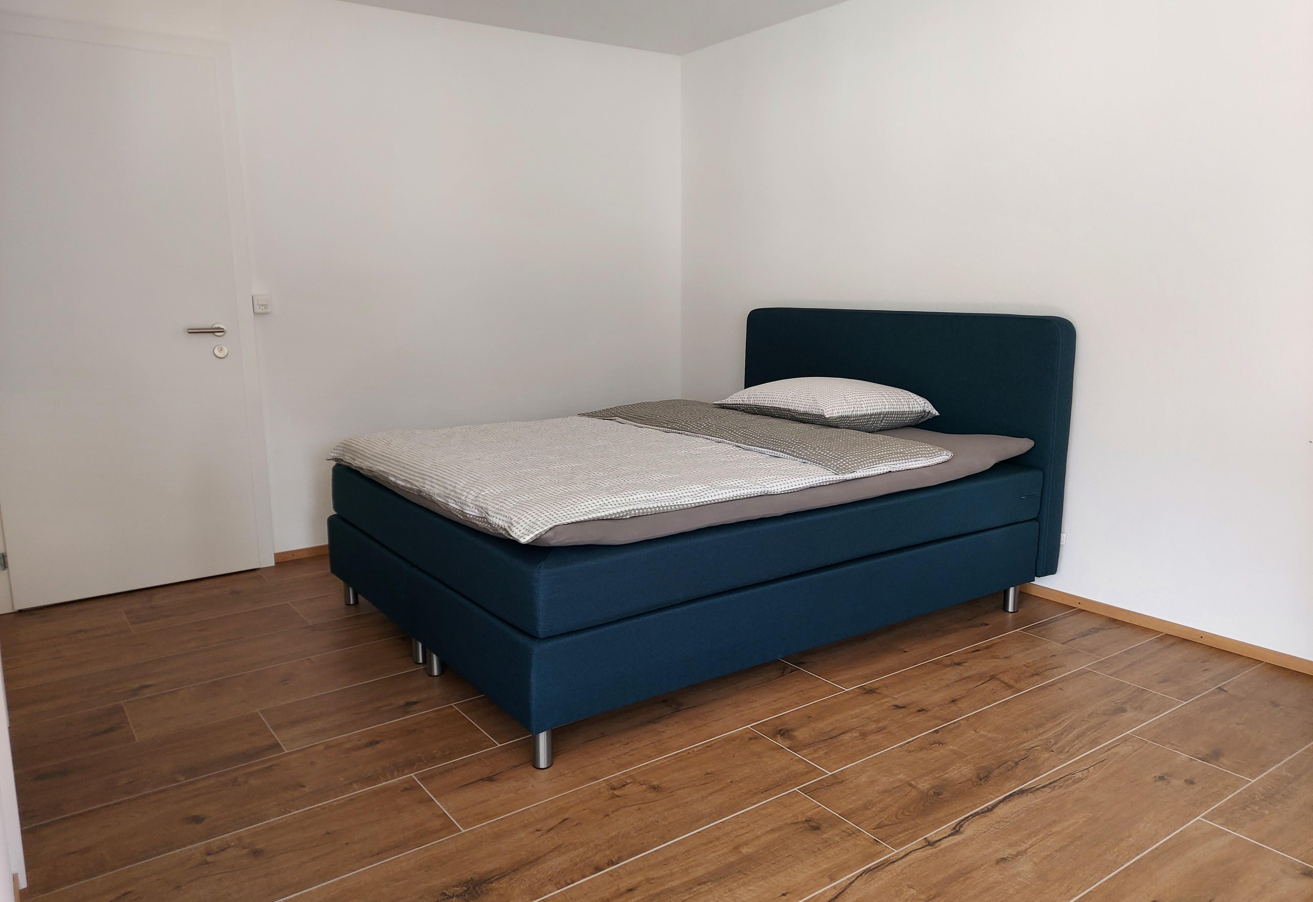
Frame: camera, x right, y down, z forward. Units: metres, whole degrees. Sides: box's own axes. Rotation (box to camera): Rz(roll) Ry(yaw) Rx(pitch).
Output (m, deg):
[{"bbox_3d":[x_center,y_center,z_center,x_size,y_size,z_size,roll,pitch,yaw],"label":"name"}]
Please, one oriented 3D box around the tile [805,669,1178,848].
[{"bbox_3d":[0.905,0.755,2.438,1.195,0.010,0.301,-8,12,-34],"label":"tile"}]

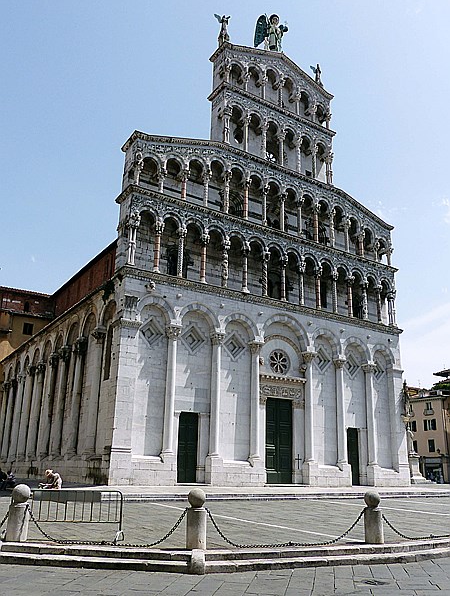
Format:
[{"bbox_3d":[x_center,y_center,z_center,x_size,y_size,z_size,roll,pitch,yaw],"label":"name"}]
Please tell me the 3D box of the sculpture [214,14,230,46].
[{"bbox_3d":[-0.206,-23.297,45.334,1.400,3.400,1.100,13,-22,-30],"label":"sculpture"}]

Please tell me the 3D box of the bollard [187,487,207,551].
[{"bbox_3d":[-0.510,4.127,9.761,0.350,1.050,0.350,1,-18,0],"label":"bollard"}]

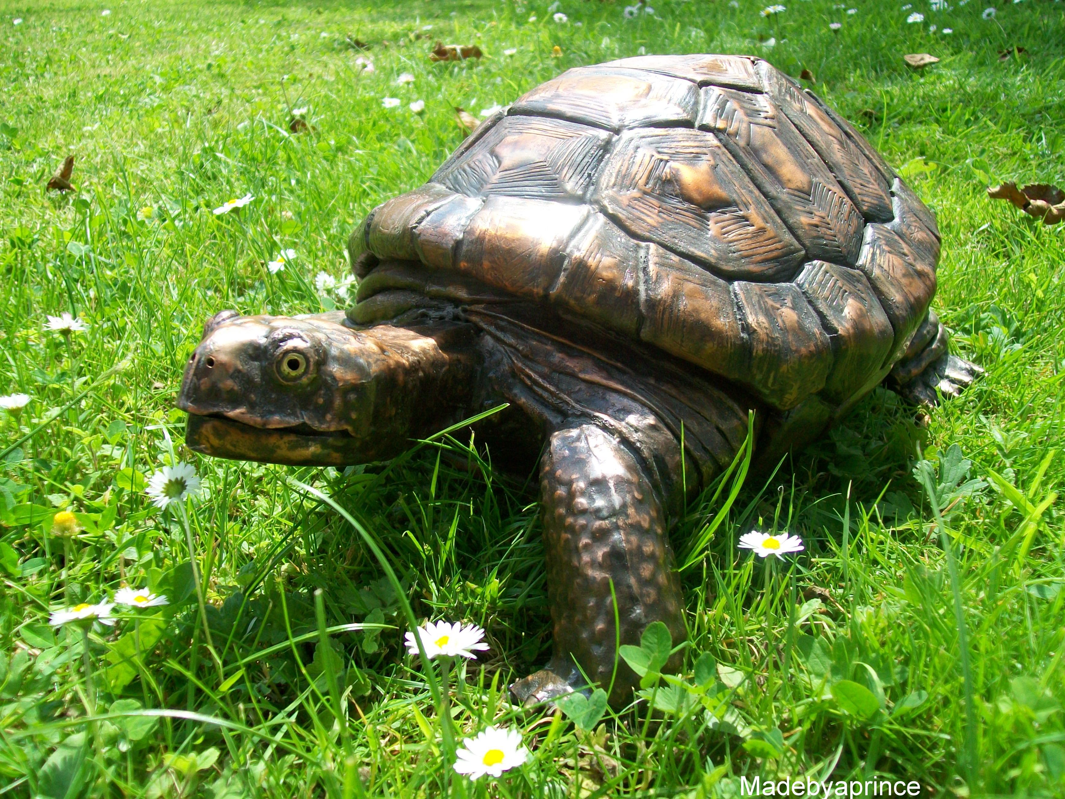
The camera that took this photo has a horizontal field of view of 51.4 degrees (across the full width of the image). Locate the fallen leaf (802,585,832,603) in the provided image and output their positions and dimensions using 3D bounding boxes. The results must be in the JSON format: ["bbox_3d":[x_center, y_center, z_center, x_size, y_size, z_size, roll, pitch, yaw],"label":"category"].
[{"bbox_3d":[0.105,0.072,0.410,0.011,0.005,0.009,8,27,16],"label":"fallen leaf"}]

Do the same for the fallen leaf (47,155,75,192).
[{"bbox_3d":[-0.426,-0.204,1.000,0.022,0.027,0.024,-10,27,-21],"label":"fallen leaf"}]

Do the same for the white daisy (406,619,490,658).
[{"bbox_3d":[-0.026,0.072,0.330,0.025,0.010,0.025,2,16,-1],"label":"white daisy"}]

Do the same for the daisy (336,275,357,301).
[{"bbox_3d":[-0.127,-0.076,0.755,0.021,0.008,0.021,-35,31,-5],"label":"daisy"}]

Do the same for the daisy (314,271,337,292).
[{"bbox_3d":[-0.138,-0.079,0.740,0.017,0.017,0.009,-18,35,-33],"label":"daisy"}]

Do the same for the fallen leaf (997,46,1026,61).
[{"bbox_3d":[0.671,-0.483,1.550,0.040,0.018,0.030,10,27,20],"label":"fallen leaf"}]

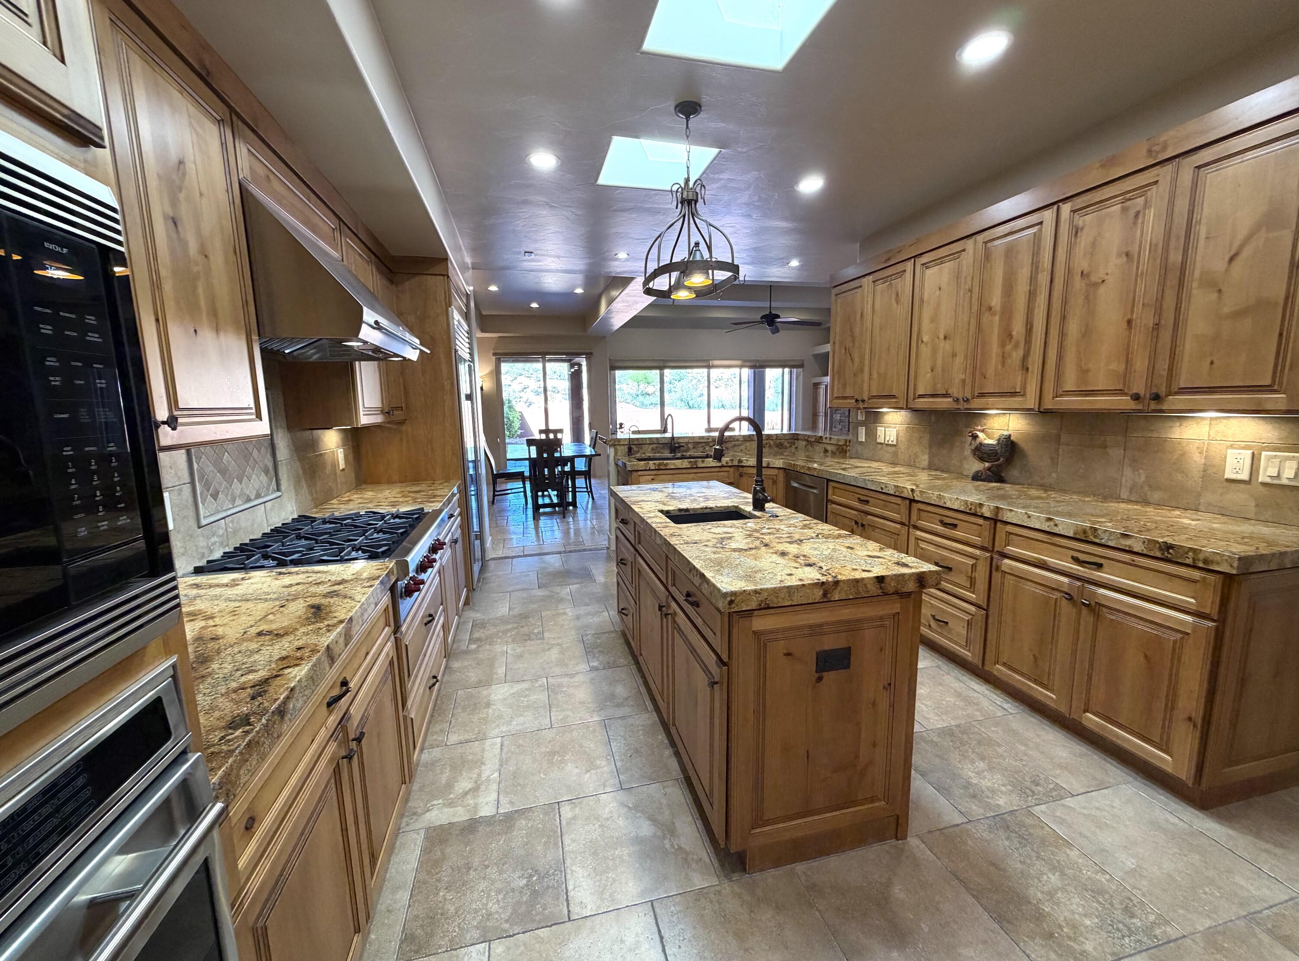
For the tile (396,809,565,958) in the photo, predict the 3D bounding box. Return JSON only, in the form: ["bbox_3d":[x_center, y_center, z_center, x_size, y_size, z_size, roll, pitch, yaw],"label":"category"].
[{"bbox_3d":[-0.496,1.222,1.642,0.450,0.012,0.450,-3,8,-13],"label":"tile"}]

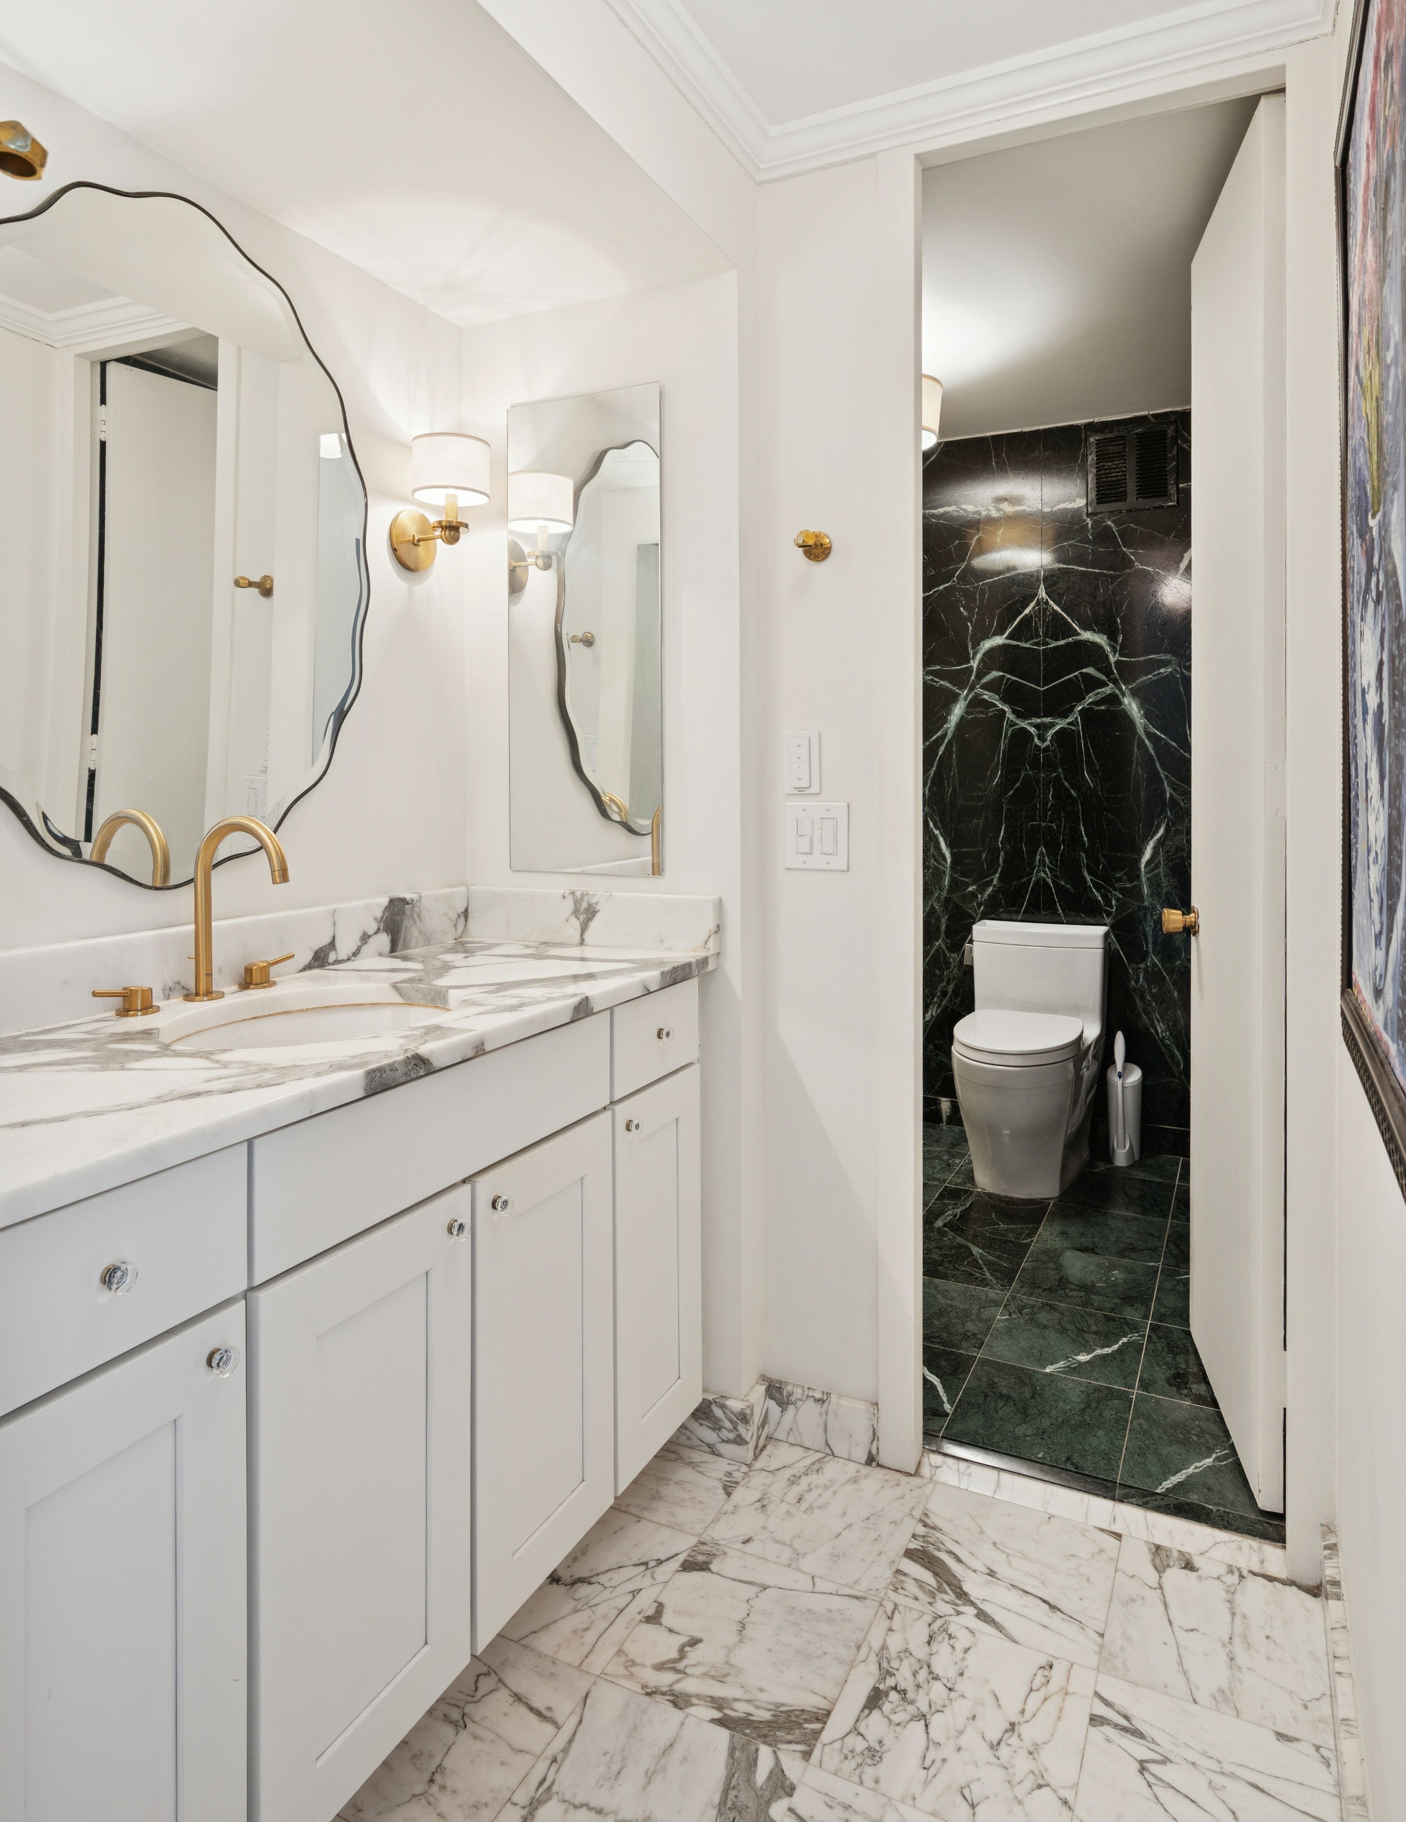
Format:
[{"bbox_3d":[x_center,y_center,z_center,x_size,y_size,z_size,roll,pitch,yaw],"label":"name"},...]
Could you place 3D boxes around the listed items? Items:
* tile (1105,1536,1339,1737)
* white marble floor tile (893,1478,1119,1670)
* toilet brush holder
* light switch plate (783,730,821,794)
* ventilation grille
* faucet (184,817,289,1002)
[{"bbox_3d":[0.737,1.040,1.518,0.280,0.010,0.288,3,7,27],"label":"tile"},{"bbox_3d":[0.477,1.036,1.654,0.305,0.012,0.305,3,7,27],"label":"white marble floor tile"},{"bbox_3d":[1.322,0.638,3.308,0.100,0.300,0.105,3,7,27],"label":"toilet brush holder"},{"bbox_3d":[0.184,-0.274,1.950,0.072,0.116,0.012,2,5,27],"label":"light switch plate"},{"bbox_3d":[1.372,-1.422,3.374,0.268,0.275,0.020,3,7,27],"label":"ventilation grille"},{"bbox_3d":[-0.662,-0.003,1.503,0.190,0.262,0.060,3,7,25],"label":"faucet"}]

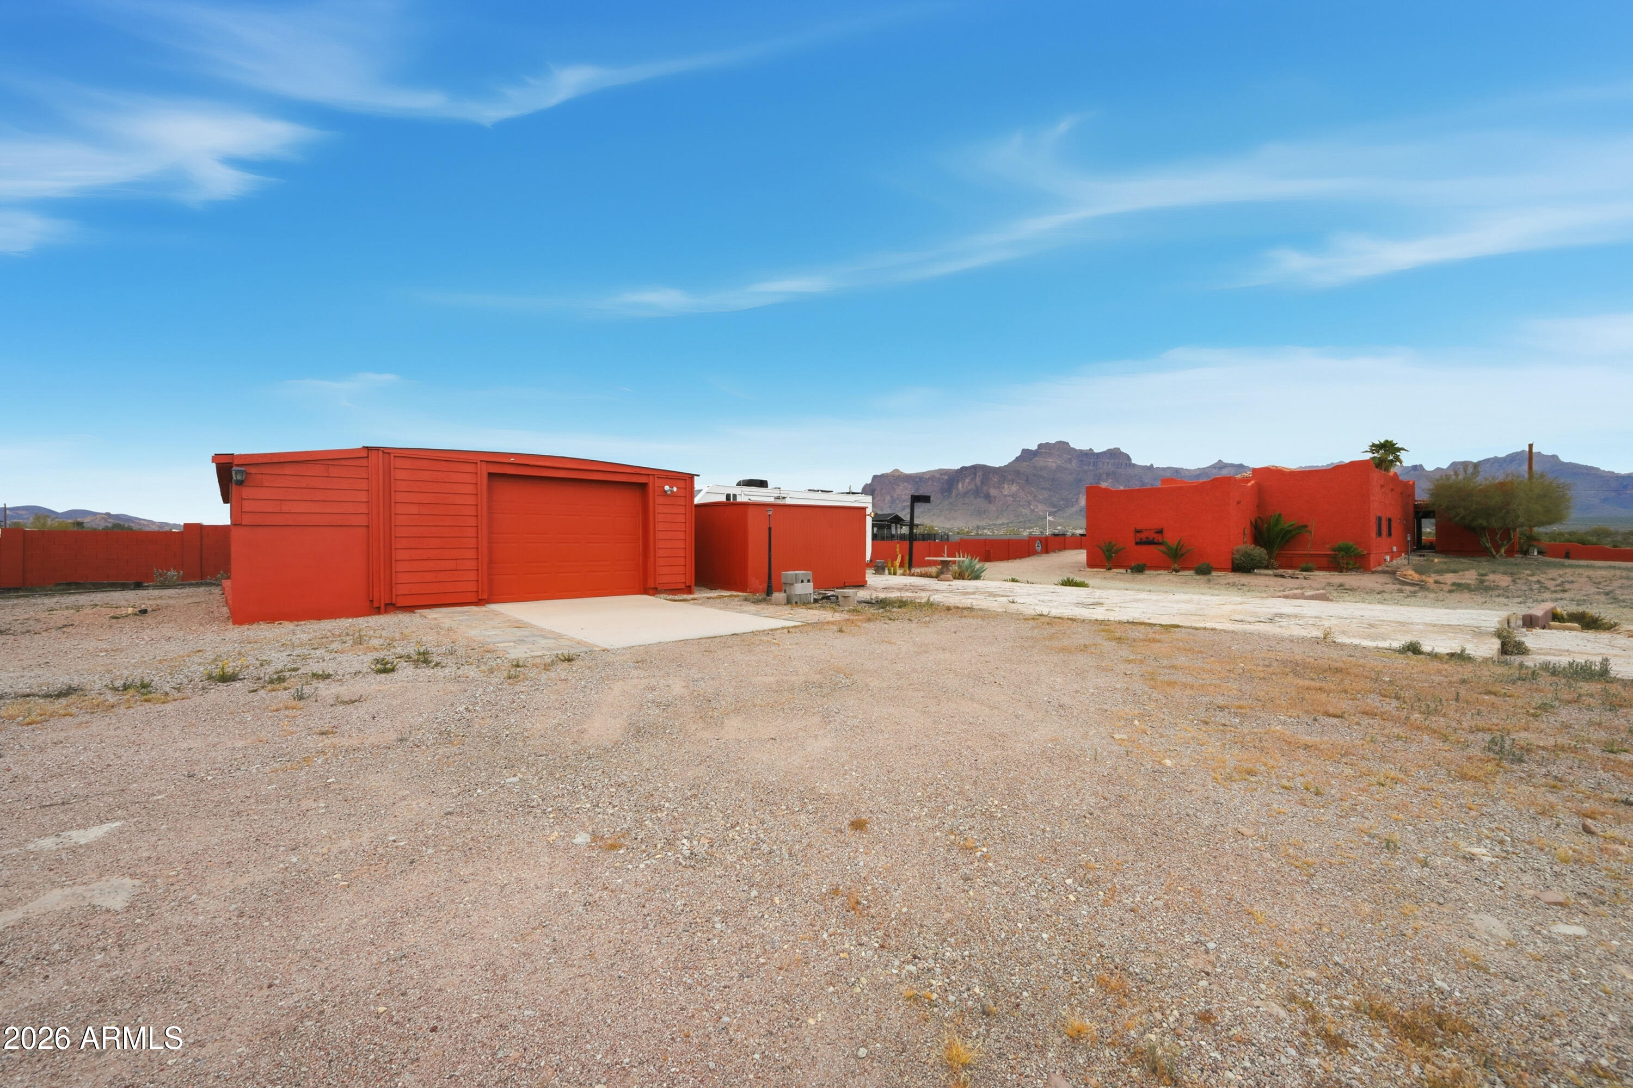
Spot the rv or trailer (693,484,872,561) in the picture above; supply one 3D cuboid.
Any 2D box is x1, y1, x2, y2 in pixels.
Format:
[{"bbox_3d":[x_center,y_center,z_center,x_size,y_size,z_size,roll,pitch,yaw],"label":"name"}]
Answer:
[{"bbox_3d":[-1.920,-0.380,21.400,8.600,3.000,2.450,-1,0,-42],"label":"rv or trailer"}]

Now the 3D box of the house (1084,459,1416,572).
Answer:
[{"bbox_3d":[19.500,-0.955,28.100,14.400,3.850,8.700,-1,0,-42],"label":"house"}]

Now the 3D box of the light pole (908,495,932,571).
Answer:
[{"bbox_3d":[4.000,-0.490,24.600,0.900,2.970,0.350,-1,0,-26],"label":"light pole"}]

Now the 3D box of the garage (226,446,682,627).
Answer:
[{"bbox_3d":[-8.870,-0.170,15.080,7.850,2.680,10.200,-1,0,-42],"label":"garage"}]

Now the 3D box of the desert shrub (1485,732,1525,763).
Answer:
[{"bbox_3d":[3.960,1.170,3.650,0.170,0.130,0.180,-1,0,-42],"label":"desert shrub"}]

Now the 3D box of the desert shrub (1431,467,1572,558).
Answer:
[{"bbox_3d":[29.700,-1.380,27.500,4.100,3.850,4.100,-1,0,-42],"label":"desert shrub"}]

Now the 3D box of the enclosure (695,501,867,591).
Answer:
[{"bbox_3d":[-1.170,0.060,16.300,4.000,2.080,3.000,-1,0,-38],"label":"enclosure"}]

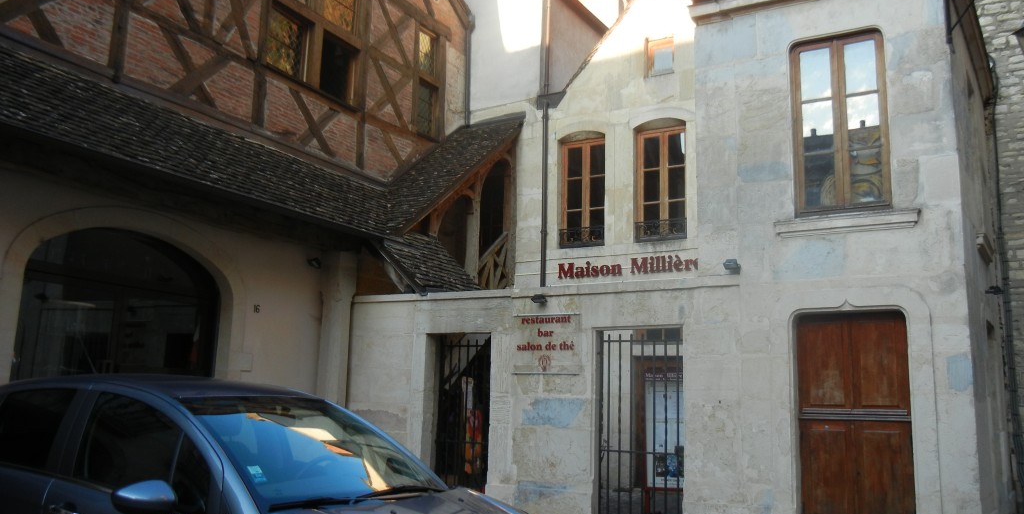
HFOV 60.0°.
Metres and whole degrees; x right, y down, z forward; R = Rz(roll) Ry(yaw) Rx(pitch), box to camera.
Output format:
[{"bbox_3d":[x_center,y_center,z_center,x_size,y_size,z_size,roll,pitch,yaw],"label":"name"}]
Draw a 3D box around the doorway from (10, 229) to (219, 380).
[{"bbox_3d":[-4.007,1.263,9.187,0.300,2.978,2.569,-4,-11,29],"label":"doorway"}]

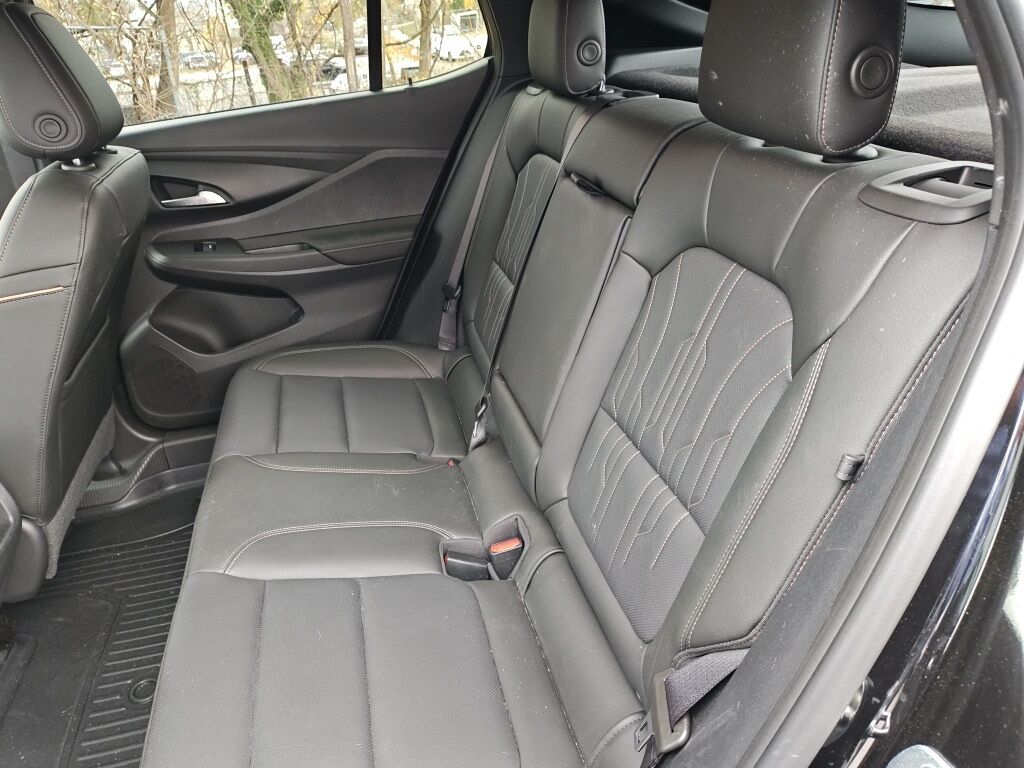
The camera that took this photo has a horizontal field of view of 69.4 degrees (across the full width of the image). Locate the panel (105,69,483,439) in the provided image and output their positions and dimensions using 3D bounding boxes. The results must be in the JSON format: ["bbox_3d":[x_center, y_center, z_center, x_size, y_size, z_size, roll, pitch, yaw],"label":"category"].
[{"bbox_3d":[-0.472,-0.278,1.584,0.891,0.743,0.150,-6,26,-12],"label":"panel"}]

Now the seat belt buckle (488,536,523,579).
[{"bbox_3d":[-0.003,0.266,1.083,0.046,0.070,0.025,-13,28,-8],"label":"seat belt buckle"}]

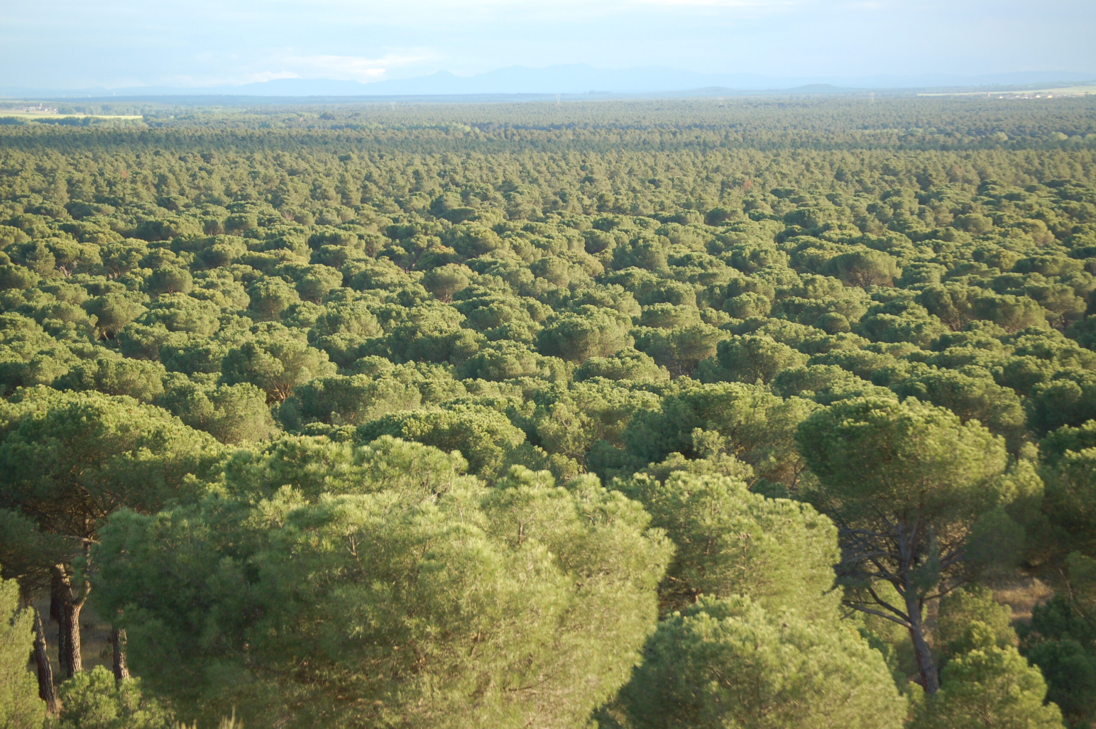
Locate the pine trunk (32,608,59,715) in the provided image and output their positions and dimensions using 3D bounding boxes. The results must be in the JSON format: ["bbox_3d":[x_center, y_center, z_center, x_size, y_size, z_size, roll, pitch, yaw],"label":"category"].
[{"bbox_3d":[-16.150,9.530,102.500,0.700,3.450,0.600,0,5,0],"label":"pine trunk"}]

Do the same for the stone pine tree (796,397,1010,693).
[{"bbox_3d":[11.530,6.020,103.500,7.000,10.000,6.800,0,5,0],"label":"stone pine tree"}]

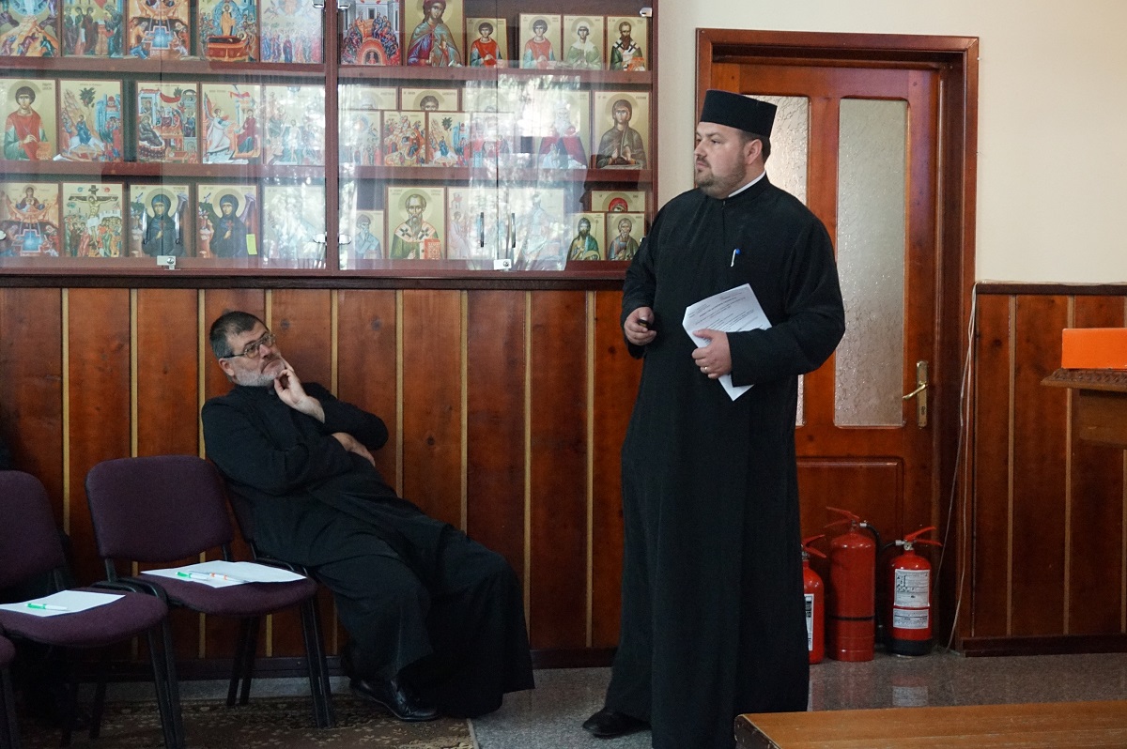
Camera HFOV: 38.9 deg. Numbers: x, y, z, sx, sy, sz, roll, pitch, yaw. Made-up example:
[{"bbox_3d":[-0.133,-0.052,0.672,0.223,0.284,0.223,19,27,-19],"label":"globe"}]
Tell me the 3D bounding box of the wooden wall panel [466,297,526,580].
[{"bbox_3d":[-0.231,0.334,5.468,0.211,1.238,0.030,0,2,-8],"label":"wooden wall panel"}]

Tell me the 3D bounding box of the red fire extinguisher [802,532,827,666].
[{"bbox_3d":[0.860,0.791,5.659,0.185,0.447,0.160,1,2,30],"label":"red fire extinguisher"}]

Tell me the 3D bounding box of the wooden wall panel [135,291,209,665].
[{"bbox_3d":[-1.309,0.333,5.311,0.218,1.229,0.030,0,2,-8],"label":"wooden wall panel"}]

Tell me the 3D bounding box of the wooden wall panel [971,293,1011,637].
[{"bbox_3d":[1.530,0.331,5.725,0.137,1.232,0.030,0,2,-8],"label":"wooden wall panel"}]

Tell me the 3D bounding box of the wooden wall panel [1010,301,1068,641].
[{"bbox_3d":[1.712,0.331,5.751,0.210,1.229,0.030,0,2,-8],"label":"wooden wall panel"}]

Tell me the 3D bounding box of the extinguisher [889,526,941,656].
[{"bbox_3d":[1.262,0.769,5.729,0.190,0.450,0.150,1,2,11],"label":"extinguisher"}]

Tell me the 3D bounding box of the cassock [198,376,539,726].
[{"bbox_3d":[-0.559,0.523,4.926,0.750,0.970,0.680,1,2,29],"label":"cassock"}]

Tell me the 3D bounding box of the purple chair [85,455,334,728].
[{"bbox_3d":[-1.024,0.630,4.556,0.545,0.785,0.530,2,2,39],"label":"purple chair"}]

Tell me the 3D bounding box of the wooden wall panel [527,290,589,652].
[{"bbox_3d":[-0.013,0.322,5.389,0.200,1.210,0.020,0,2,-9],"label":"wooden wall panel"}]

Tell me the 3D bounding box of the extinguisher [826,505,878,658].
[{"bbox_3d":[1.037,0.743,5.705,0.195,0.540,0.165,0,2,-9],"label":"extinguisher"}]

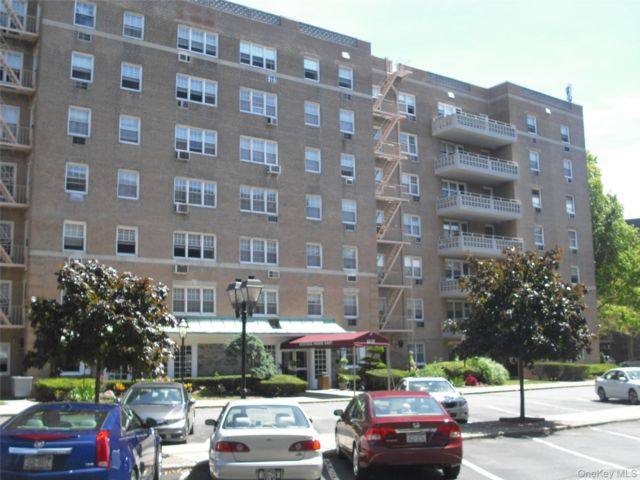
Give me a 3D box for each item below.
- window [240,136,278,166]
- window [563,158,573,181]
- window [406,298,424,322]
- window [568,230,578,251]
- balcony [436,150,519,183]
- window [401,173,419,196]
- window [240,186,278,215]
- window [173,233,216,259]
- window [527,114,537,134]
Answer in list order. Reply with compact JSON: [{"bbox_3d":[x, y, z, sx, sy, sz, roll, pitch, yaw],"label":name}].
[{"bbox_3d":[-3.291,-4.824,38.382,2.315,1.362,0.150,5,-11,-33],"label":"window"},{"bbox_3d":[19.789,-5.633,56.058,1.026,1.397,0.150,5,-11,-33],"label":"window"},{"bbox_3d":[6.124,4.492,45.150,1.370,1.360,0.150,5,-11,-32],"label":"window"},{"bbox_3d":[19.460,-0.003,54.016,0.984,1.418,0.150,5,-11,-33],"label":"window"},{"bbox_3d":[11.142,-5.030,49.717,6.038,1.079,2.278,5,-11,-33],"label":"balcony"},{"bbox_3d":[6.098,-3.750,47.496,1.468,1.384,0.150,5,-11,-33],"label":"window"},{"bbox_3d":[-3.353,-2.158,38.864,2.381,1.418,0.150,5,-11,-33],"label":"window"},{"bbox_3d":[-6.518,0.325,36.813,2.374,1.431,0.150,5,-11,-33],"label":"window"},{"bbox_3d":[16.071,-8.628,53.264,1.025,1.397,0.150,5,-11,-33],"label":"window"}]

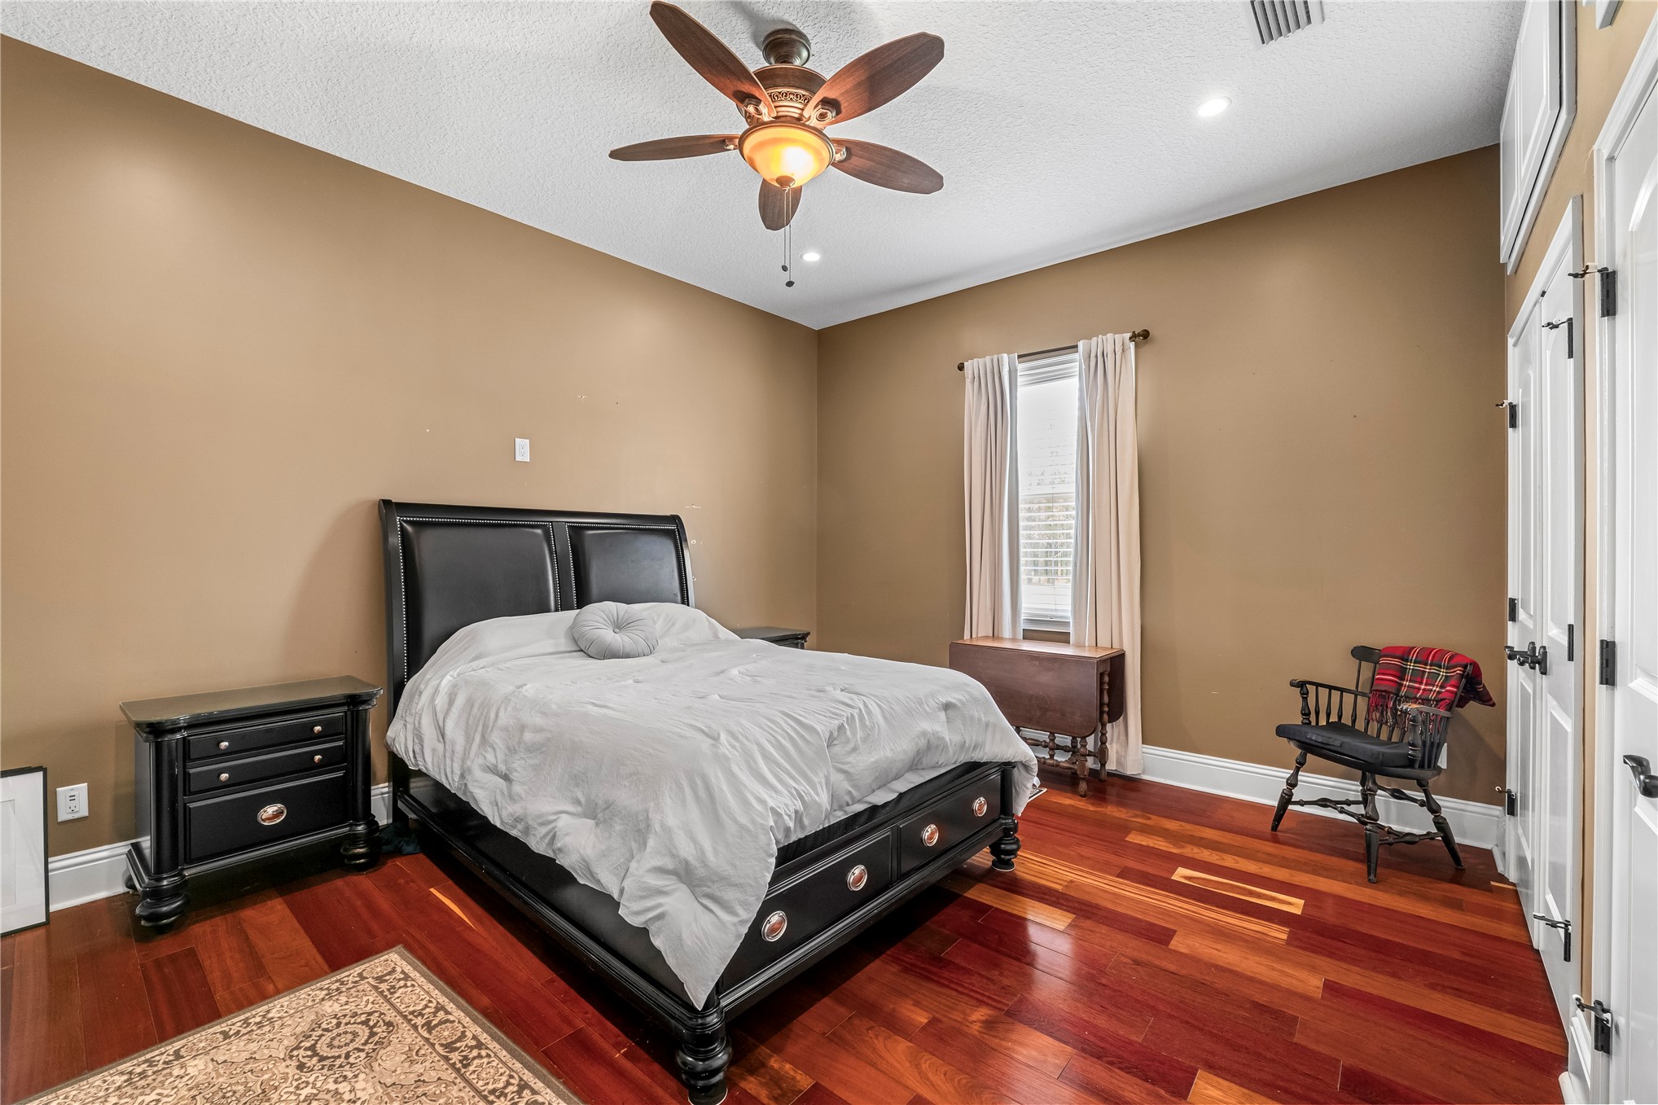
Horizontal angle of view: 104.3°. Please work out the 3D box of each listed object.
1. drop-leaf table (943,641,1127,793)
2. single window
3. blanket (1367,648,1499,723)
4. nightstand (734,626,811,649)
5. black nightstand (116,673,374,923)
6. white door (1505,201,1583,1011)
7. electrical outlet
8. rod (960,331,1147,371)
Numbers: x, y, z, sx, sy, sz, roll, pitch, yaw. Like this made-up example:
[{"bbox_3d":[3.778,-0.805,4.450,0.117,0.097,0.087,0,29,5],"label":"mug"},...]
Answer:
[{"bbox_3d":[1.179,0.904,3.688,0.877,0.731,0.433,0,0,41],"label":"drop-leaf table"},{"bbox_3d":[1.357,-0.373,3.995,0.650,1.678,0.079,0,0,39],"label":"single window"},{"bbox_3d":[2.584,0.572,2.803,0.227,0.271,0.384,0,0,-10],"label":"blanket"},{"bbox_3d":[-0.532,0.905,4.346,0.438,0.716,0.704,0,0,42],"label":"nightstand"},{"bbox_3d":[-2.222,0.915,2.501,0.438,0.716,0.704,0,0,42],"label":"black nightstand"},{"bbox_3d":[2.345,0.211,2.142,0.054,2.128,1.280,0,0,42],"label":"white door"},{"bbox_3d":[-2.709,0.899,2.309,0.010,0.117,0.072,0,0,42],"label":"electrical outlet"},{"bbox_3d":[1.317,-1.221,3.934,1.175,0.064,0.099,0,0,39],"label":"rod"}]

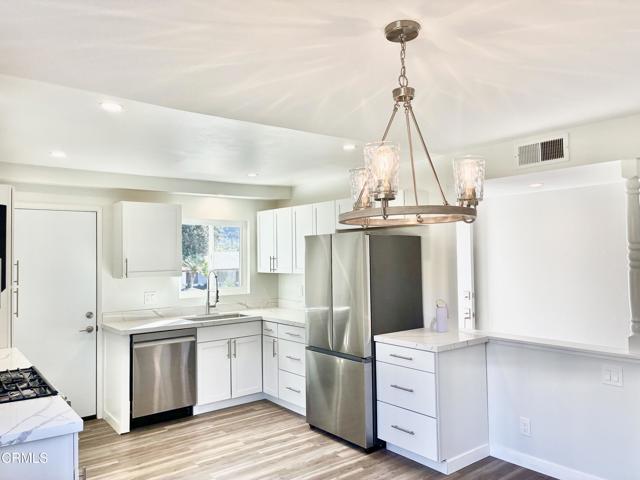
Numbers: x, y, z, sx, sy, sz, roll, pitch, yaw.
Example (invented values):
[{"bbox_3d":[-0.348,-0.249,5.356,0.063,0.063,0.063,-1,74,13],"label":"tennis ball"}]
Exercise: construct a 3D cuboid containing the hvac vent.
[{"bbox_3d":[1.588,-0.638,3.453,0.030,0.192,0.386,1,-3,-38],"label":"hvac vent"}]

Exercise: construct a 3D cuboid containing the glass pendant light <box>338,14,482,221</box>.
[{"bbox_3d":[0.326,-0.435,1.847,0.565,0.764,0.565,-1,-2,0],"label":"glass pendant light"}]

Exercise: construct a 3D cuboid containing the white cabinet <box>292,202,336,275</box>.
[{"bbox_3d":[0.056,-0.011,5.140,0.333,0.741,0.761,1,-3,-38],"label":"white cabinet"}]

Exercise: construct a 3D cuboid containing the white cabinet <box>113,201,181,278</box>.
[{"bbox_3d":[-1.771,0.013,4.943,0.595,0.742,0.328,1,-3,-38],"label":"white cabinet"}]

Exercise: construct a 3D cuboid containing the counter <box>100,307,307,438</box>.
[{"bbox_3d":[-0.868,1.289,4.831,2.107,0.927,1.522,1,-3,-38],"label":"counter"}]

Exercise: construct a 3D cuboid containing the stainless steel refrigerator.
[{"bbox_3d":[0.395,0.840,4.341,0.741,1.749,0.791,1,-3,-38],"label":"stainless steel refrigerator"}]

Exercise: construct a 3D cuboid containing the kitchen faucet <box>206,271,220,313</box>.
[{"bbox_3d":[-1.193,0.600,5.336,0.081,0.489,0.262,1,-3,-38],"label":"kitchen faucet"}]

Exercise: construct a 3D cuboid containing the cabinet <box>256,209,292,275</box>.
[{"bbox_3d":[-0.410,0.019,5.725,0.333,0.746,0.736,1,-3,-38],"label":"cabinet"}]

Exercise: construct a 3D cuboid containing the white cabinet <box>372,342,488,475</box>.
[{"bbox_3d":[0.885,1.250,3.812,0.610,0.873,0.612,1,-3,-38],"label":"white cabinet"}]

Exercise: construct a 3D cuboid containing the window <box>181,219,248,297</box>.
[{"bbox_3d":[-1.219,0.213,5.613,0.887,0.881,0.091,1,-3,-38],"label":"window"}]

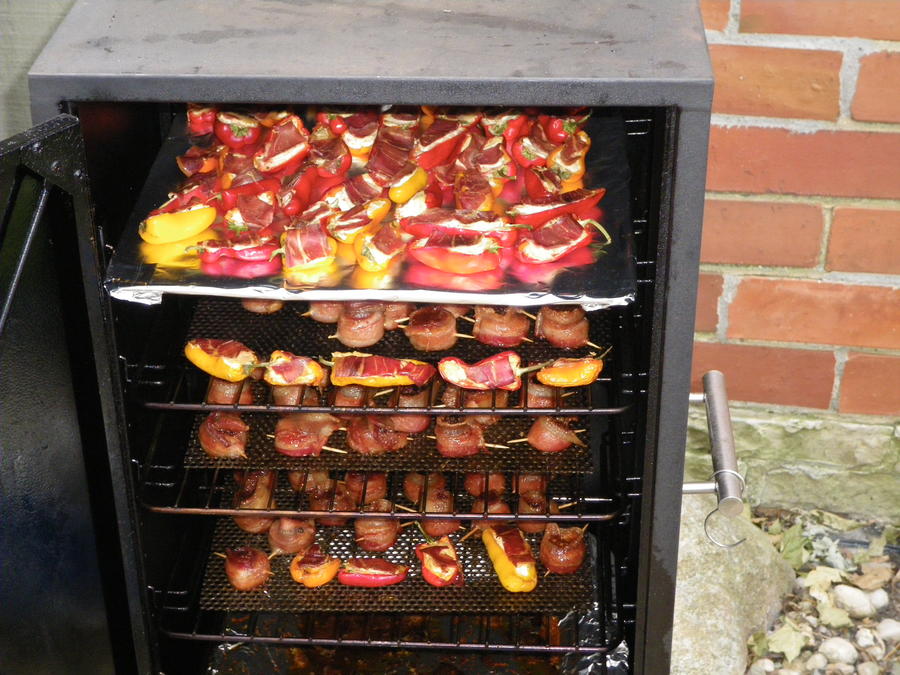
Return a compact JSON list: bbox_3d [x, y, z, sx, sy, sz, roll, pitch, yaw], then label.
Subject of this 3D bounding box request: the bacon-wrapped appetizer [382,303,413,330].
[{"bbox_3d":[-0.037,-0.021,1.334,0.032,0.028,0.033,1,32,3],"label":"bacon-wrapped appetizer"}]

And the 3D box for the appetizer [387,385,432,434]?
[{"bbox_3d":[-0.032,0.057,1.355,0.035,0.033,0.034,1,32,3],"label":"appetizer"}]

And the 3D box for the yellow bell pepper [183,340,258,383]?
[{"bbox_3d":[-0.167,0.017,1.254,0.054,0.024,0.027,12,34,20],"label":"yellow bell pepper"}]

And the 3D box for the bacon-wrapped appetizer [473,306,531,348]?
[{"bbox_3d":[0.040,-0.009,1.314,0.042,0.025,0.040,1,32,3],"label":"bacon-wrapped appetizer"}]

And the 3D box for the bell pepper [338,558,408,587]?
[{"bbox_3d":[-0.062,0.191,1.395,0.056,0.020,0.025,1,32,3],"label":"bell pepper"}]

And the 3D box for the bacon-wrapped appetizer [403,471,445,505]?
[{"bbox_3d":[-0.022,0.128,1.487,0.037,0.029,0.031,1,32,3],"label":"bacon-wrapped appetizer"}]

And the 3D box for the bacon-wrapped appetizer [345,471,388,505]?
[{"bbox_3d":[-0.072,0.126,1.490,0.037,0.031,0.033,1,32,3],"label":"bacon-wrapped appetizer"}]

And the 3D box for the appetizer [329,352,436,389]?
[{"bbox_3d":[-0.048,0.023,1.218,0.077,0.024,0.034,1,33,3],"label":"appetizer"}]

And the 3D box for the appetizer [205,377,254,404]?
[{"bbox_3d":[-0.178,0.044,1.382,0.036,0.030,0.033,1,32,3],"label":"appetizer"}]

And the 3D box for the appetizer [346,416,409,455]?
[{"bbox_3d":[-0.055,0.074,1.305,0.048,0.034,0.038,1,33,3],"label":"appetizer"}]

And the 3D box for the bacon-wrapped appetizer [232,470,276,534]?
[{"bbox_3d":[-0.169,0.146,1.480,0.035,0.038,0.047,1,32,3],"label":"bacon-wrapped appetizer"}]

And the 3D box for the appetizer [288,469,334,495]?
[{"bbox_3d":[-0.121,0.119,1.503,0.040,0.030,0.033,1,32,3],"label":"appetizer"}]

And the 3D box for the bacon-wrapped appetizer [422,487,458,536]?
[{"bbox_3d":[-0.010,0.145,1.427,0.034,0.036,0.034,1,33,3],"label":"bacon-wrapped appetizer"}]

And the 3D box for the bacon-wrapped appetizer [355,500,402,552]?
[{"bbox_3d":[-0.059,0.154,1.410,0.038,0.041,0.037,1,33,3],"label":"bacon-wrapped appetizer"}]

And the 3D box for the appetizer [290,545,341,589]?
[{"bbox_3d":[-0.110,0.186,1.397,0.040,0.028,0.031,1,32,3],"label":"appetizer"}]

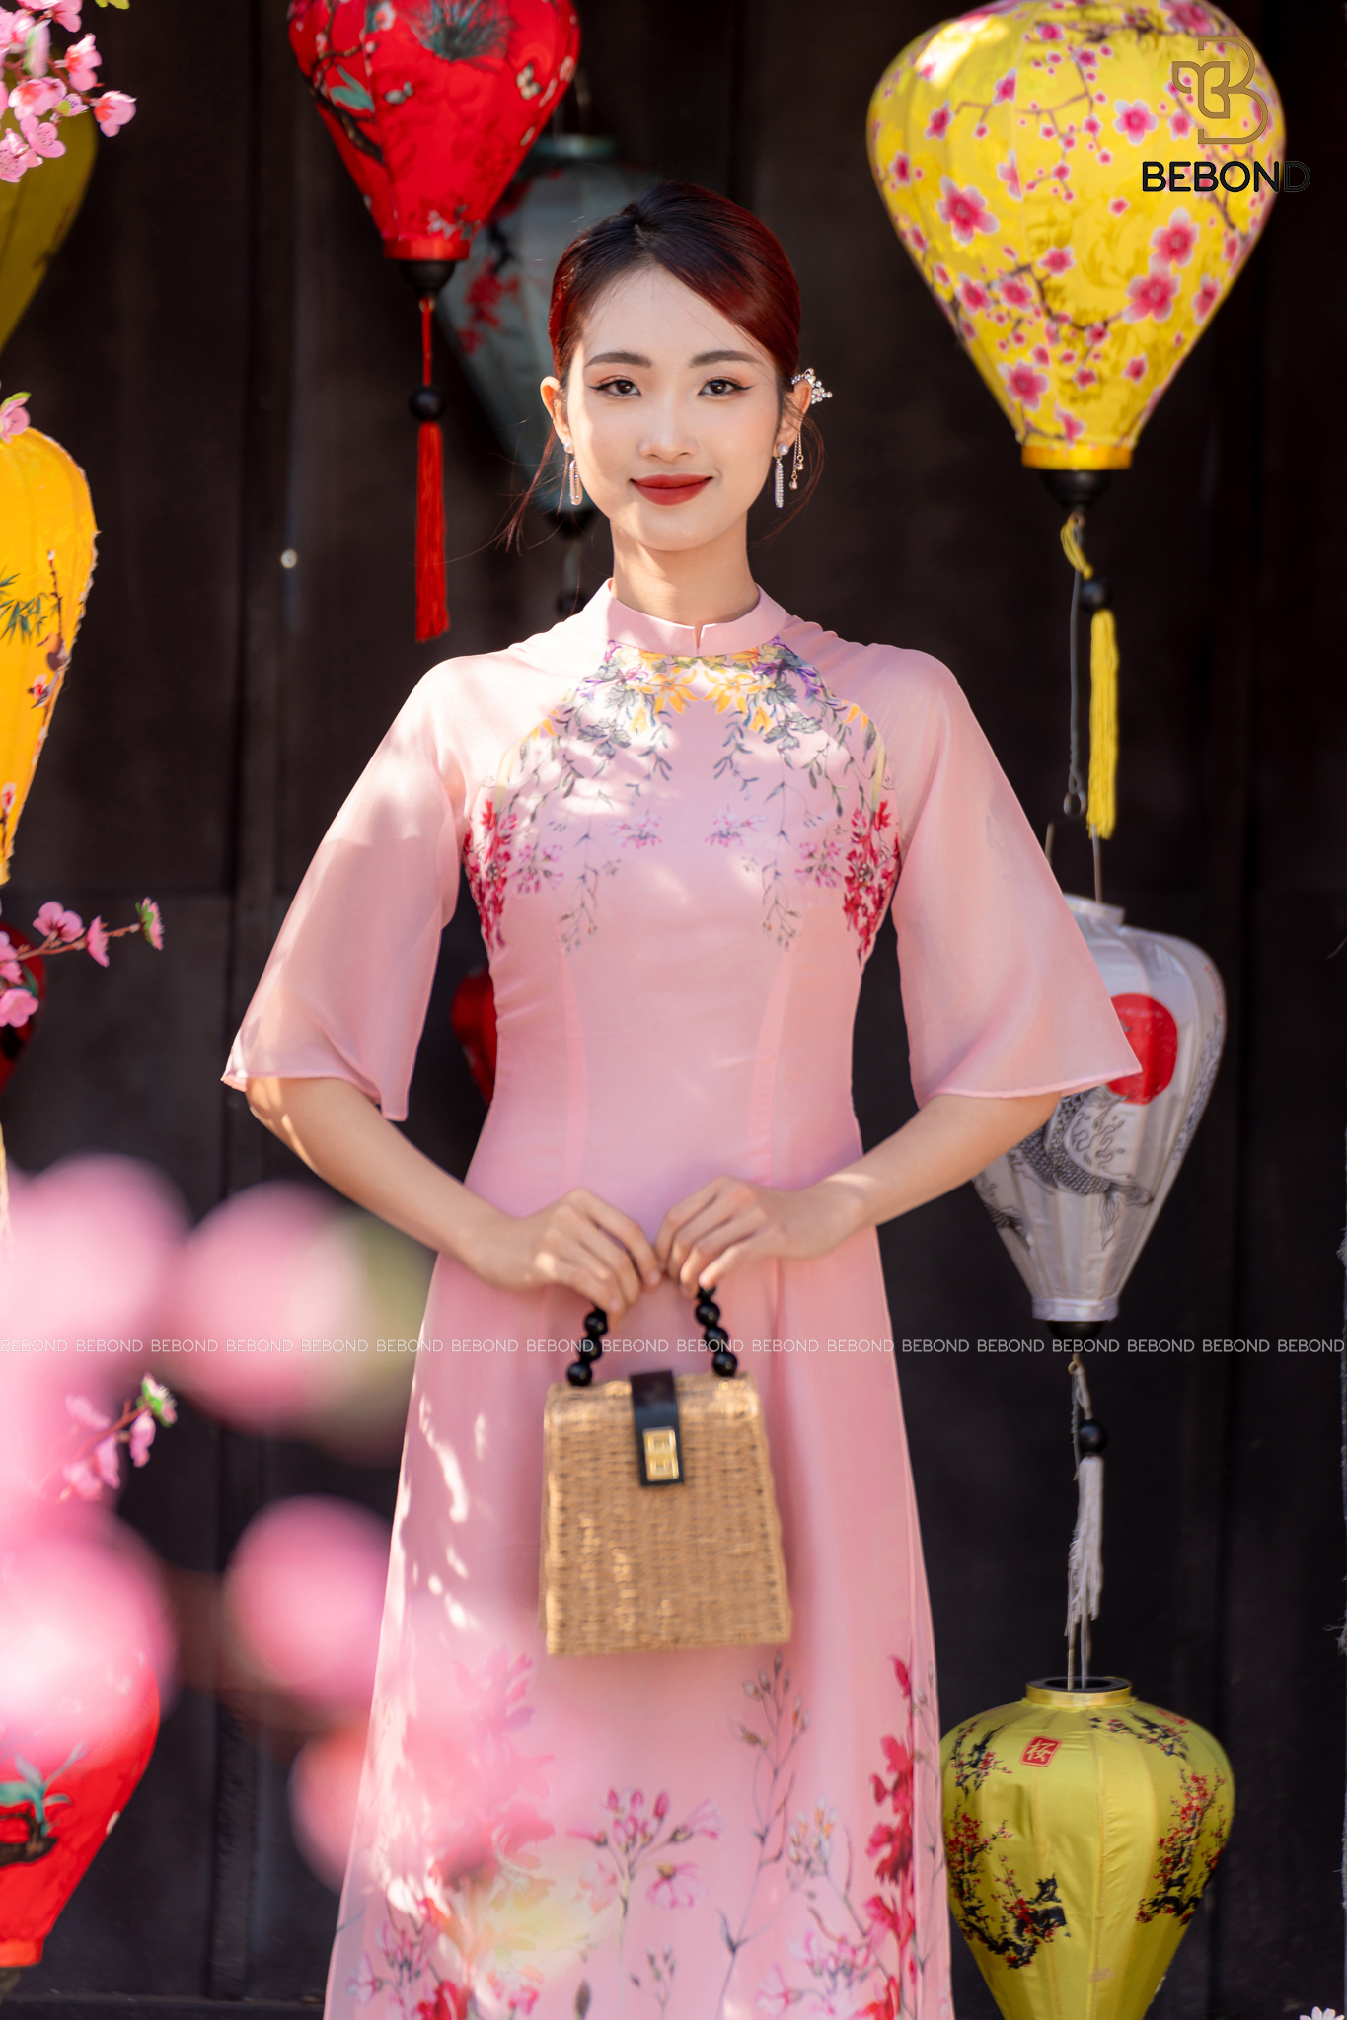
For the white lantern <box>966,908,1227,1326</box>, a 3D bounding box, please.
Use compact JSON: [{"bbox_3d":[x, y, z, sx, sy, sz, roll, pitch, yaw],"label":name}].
[{"bbox_3d":[0.279,0.068,5.300,0.200,0.290,0.200,1,3,0],"label":"white lantern"}]

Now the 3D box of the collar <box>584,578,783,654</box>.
[{"bbox_3d":[0.007,-0.256,5.040,0.136,0.053,0.125,0,3,-3],"label":"collar"}]

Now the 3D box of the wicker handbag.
[{"bbox_3d":[-0.008,0.269,4.770,0.150,0.235,0.085,-4,4,-5],"label":"wicker handbag"}]

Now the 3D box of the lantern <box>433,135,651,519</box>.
[{"bbox_3d":[-0.072,-0.495,5.600,0.202,0.275,0.202,1,3,0],"label":"lantern"}]

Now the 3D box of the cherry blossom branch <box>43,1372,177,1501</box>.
[{"bbox_3d":[-0.352,0.267,4.840,0.086,0.083,0.062,1,3,0],"label":"cherry blossom branch"}]

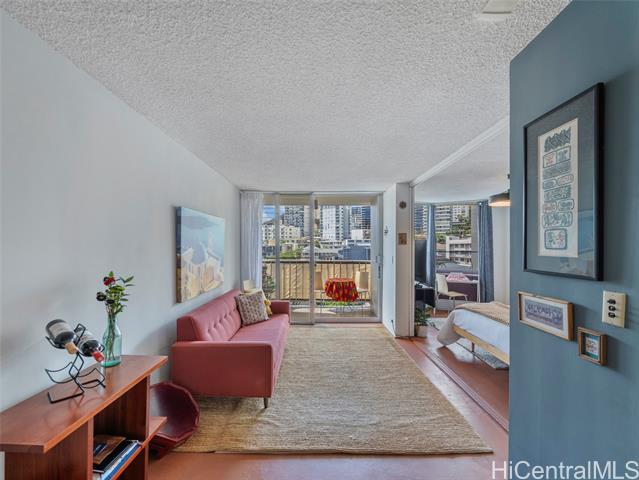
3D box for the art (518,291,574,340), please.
[{"bbox_3d":[1.039,0.340,1.200,0.021,0.155,0.274,0,-1,0],"label":"art"}]

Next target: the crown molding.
[{"bbox_3d":[1.470,-0.884,2.930,0.090,0.065,2.280,0,-1,0],"label":"crown molding"}]

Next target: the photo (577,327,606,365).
[{"bbox_3d":[1.013,0.394,0.961,0.024,0.112,0.085,0,-1,0],"label":"photo"}]

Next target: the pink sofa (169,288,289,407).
[{"bbox_3d":[-0.865,1.110,3.120,0.860,0.810,1.750,0,-1,-2],"label":"pink sofa"}]

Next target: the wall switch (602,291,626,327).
[{"bbox_3d":[1.017,0.239,0.896,0.015,0.116,0.071,0,-1,0],"label":"wall switch"}]

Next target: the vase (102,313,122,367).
[{"bbox_3d":[-1.220,0.575,1.520,0.092,0.300,0.092,0,-1,0],"label":"vase"}]

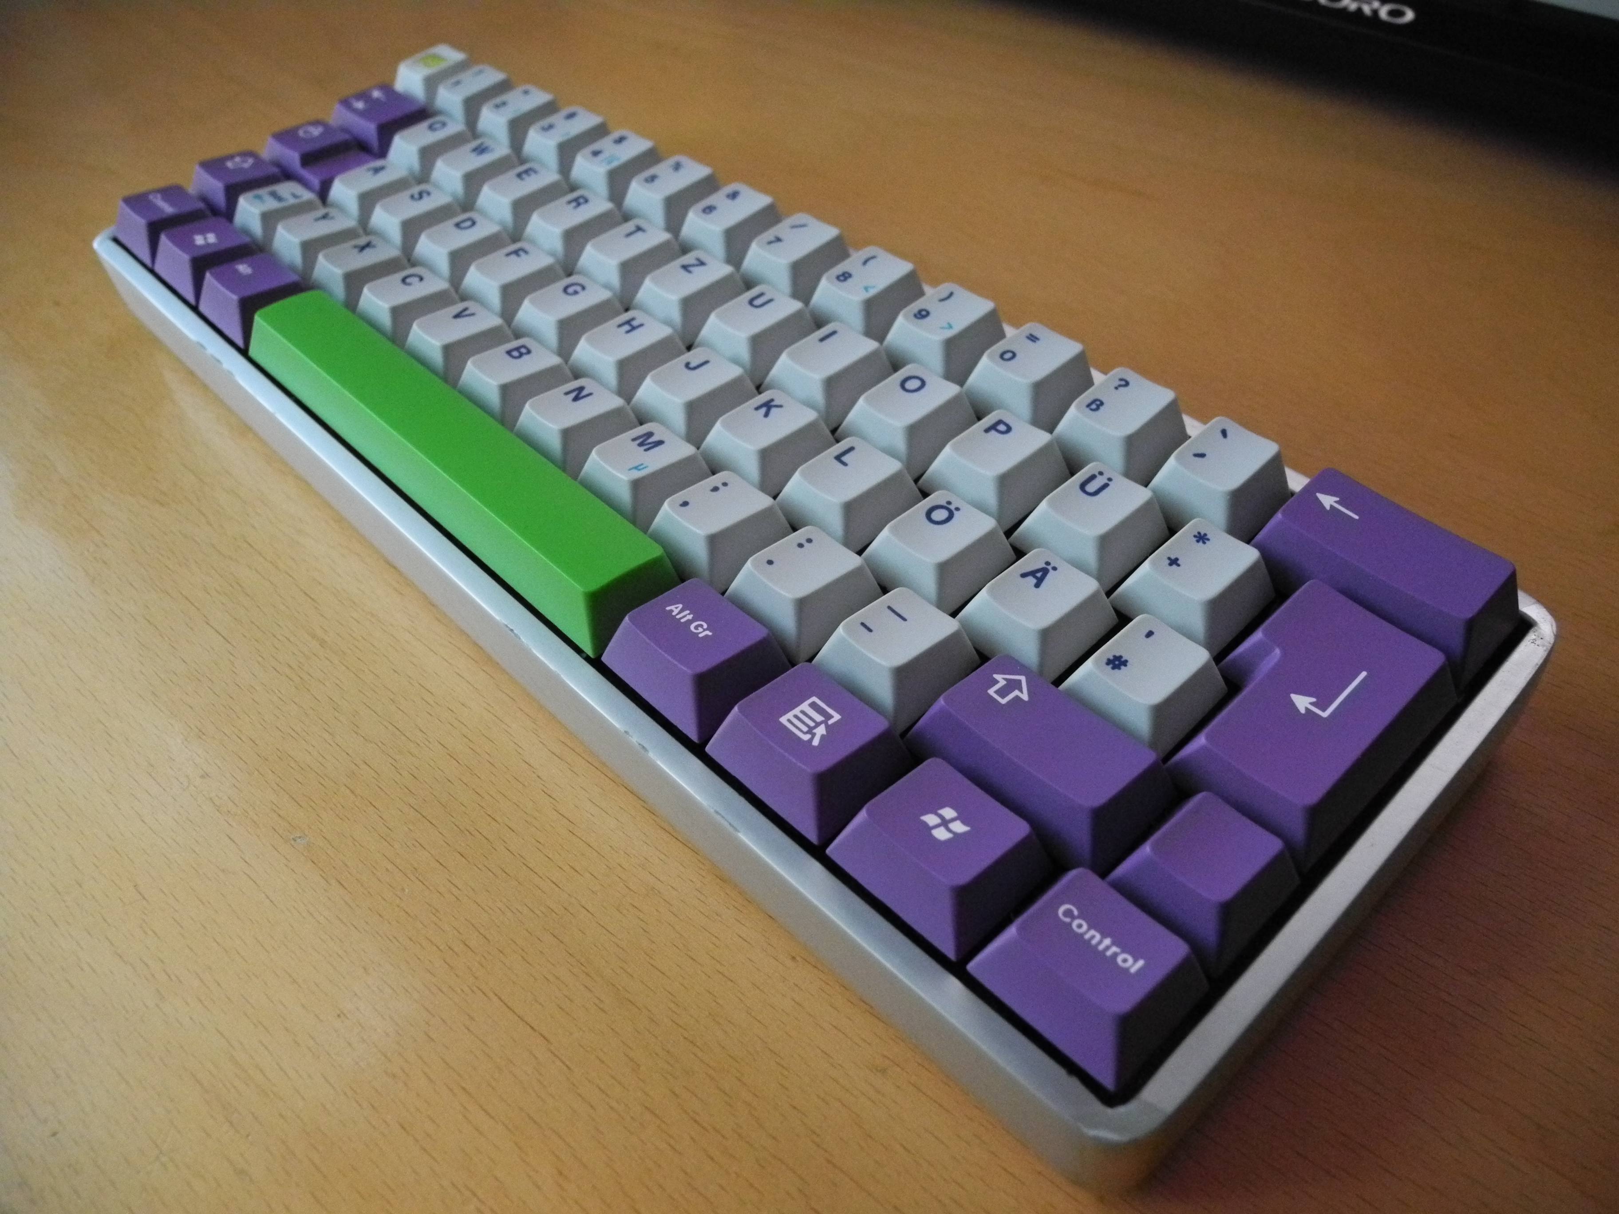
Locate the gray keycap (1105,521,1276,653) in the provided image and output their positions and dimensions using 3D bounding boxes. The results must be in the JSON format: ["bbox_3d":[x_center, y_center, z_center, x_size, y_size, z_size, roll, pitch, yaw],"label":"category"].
[{"bbox_3d":[0.055,-0.004,0.186,0.018,0.008,0.018,-38,54,-24],"label":"gray keycap"}]

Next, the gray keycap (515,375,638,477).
[{"bbox_3d":[-0.041,-0.032,0.225,0.018,0.009,0.018,-38,54,-24],"label":"gray keycap"}]

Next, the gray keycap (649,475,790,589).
[{"bbox_3d":[-0.015,-0.013,0.204,0.018,0.009,0.018,-38,54,-24],"label":"gray keycap"}]

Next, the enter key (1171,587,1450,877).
[{"bbox_3d":[0.064,0.013,0.170,0.037,0.008,0.028,-38,54,-24],"label":"enter key"}]

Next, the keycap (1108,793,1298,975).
[{"bbox_3d":[0.047,0.031,0.157,0.018,0.009,0.018,-38,54,-24],"label":"keycap"}]

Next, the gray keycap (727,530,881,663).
[{"bbox_3d":[-0.002,-0.004,0.194,0.018,0.009,0.018,-38,54,-24],"label":"gray keycap"}]

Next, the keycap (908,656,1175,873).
[{"bbox_3d":[0.029,0.018,0.169,0.018,0.009,0.032,-38,54,-24],"label":"keycap"}]

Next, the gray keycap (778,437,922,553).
[{"bbox_3d":[0.006,-0.019,0.207,0.018,0.008,0.018,-38,54,-24],"label":"gray keycap"}]

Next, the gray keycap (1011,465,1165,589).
[{"bbox_3d":[0.042,-0.013,0.198,0.018,0.008,0.018,-38,54,-24],"label":"gray keycap"}]

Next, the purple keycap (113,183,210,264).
[{"bbox_3d":[-0.145,-0.087,0.292,0.018,0.009,0.023,-38,54,-24],"label":"purple keycap"}]

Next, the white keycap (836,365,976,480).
[{"bbox_3d":[0.016,-0.032,0.217,0.018,0.008,0.018,-38,54,-24],"label":"white keycap"}]

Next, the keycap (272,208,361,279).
[{"bbox_3d":[-0.104,-0.078,0.277,0.018,0.009,0.018,-38,54,-24],"label":"keycap"}]

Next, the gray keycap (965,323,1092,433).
[{"bbox_3d":[0.036,-0.039,0.219,0.018,0.009,0.018,-38,54,-24],"label":"gray keycap"}]

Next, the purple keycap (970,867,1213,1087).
[{"bbox_3d":[0.032,0.041,0.150,0.018,0.009,0.023,-38,54,-24],"label":"purple keycap"}]

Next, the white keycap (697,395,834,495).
[{"bbox_3d":[-0.007,-0.028,0.218,0.018,0.007,0.018,-38,54,-24],"label":"white keycap"}]

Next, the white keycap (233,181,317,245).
[{"bbox_3d":[-0.117,-0.087,0.288,0.018,0.009,0.018,-38,54,-24],"label":"white keycap"}]

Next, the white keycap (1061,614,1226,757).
[{"bbox_3d":[0.045,0.009,0.176,0.018,0.007,0.018,-38,54,-24],"label":"white keycap"}]

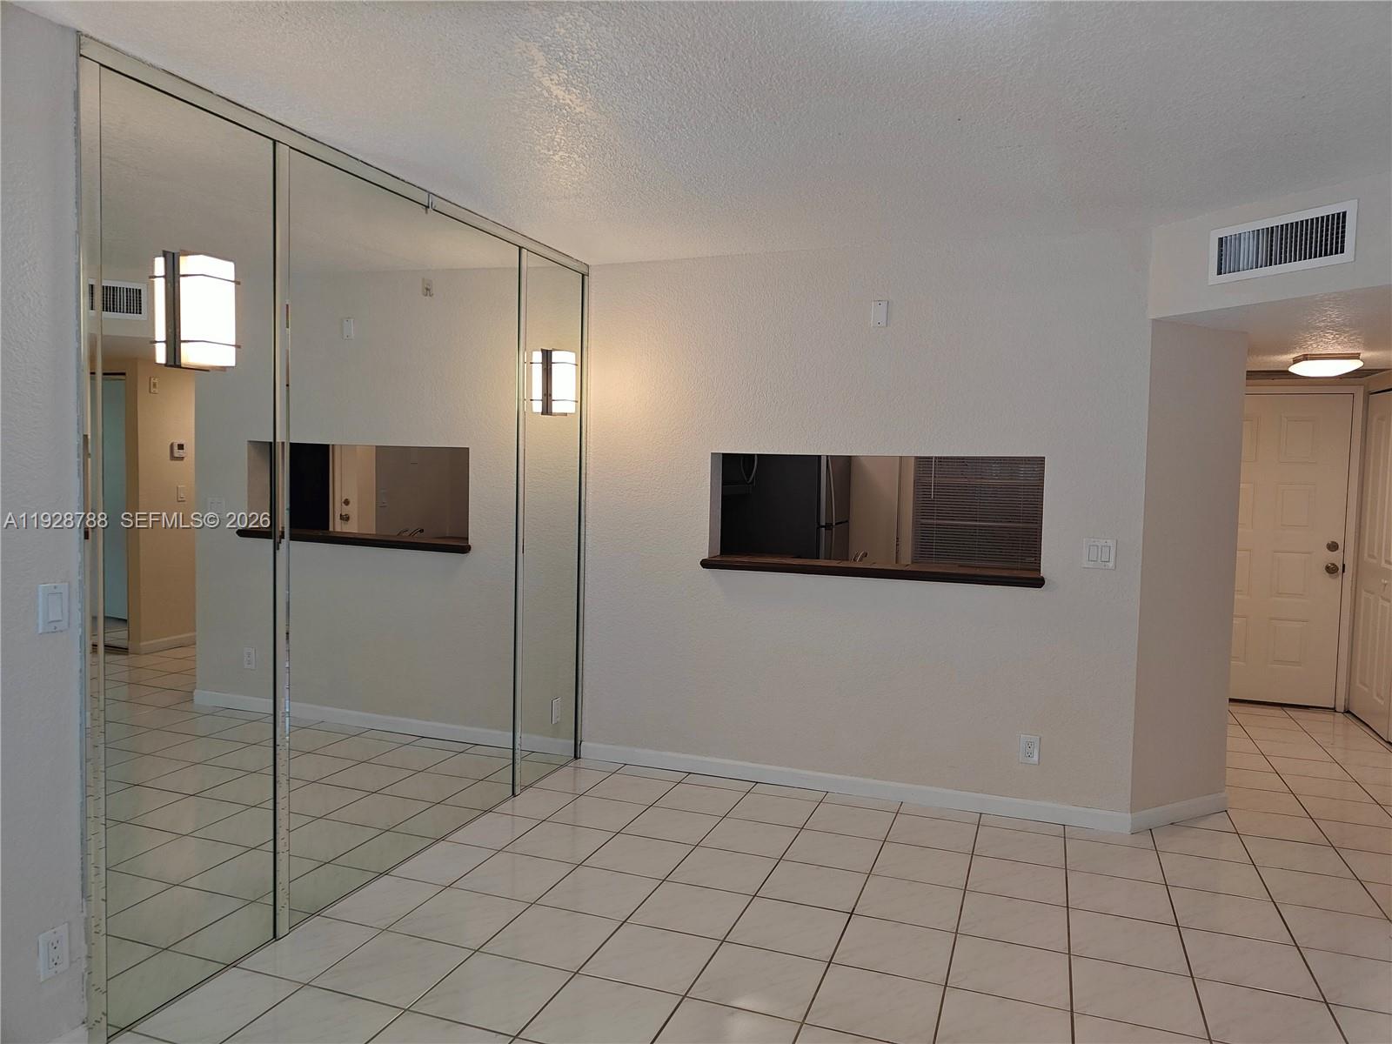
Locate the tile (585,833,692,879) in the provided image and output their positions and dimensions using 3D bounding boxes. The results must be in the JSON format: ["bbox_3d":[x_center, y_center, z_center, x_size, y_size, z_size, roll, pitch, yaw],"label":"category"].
[{"bbox_3d":[-0.212,1.263,3.638,0.331,0.010,0.331,2,4,20],"label":"tile"}]

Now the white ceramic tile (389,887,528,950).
[{"bbox_3d":[-0.760,1.282,3.126,0.329,0.009,0.329,2,4,20],"label":"white ceramic tile"}]

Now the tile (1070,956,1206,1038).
[{"bbox_3d":[1.248,1.345,2.744,0.331,0.010,0.331,2,4,20],"label":"tile"}]

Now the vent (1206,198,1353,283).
[{"bbox_3d":[2.034,-0.968,3.374,0.025,0.201,0.519,-1,4,-26],"label":"vent"}]

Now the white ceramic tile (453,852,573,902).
[{"bbox_3d":[-0.645,1.264,3.441,0.331,0.010,0.331,2,4,20],"label":"white ceramic tile"}]

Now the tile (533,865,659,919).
[{"bbox_3d":[-0.329,1.284,3.340,0.326,0.010,0.326,2,4,20],"label":"tile"}]

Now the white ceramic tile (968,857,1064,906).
[{"bbox_3d":[1.164,1.297,3.492,0.331,0.010,0.331,2,4,20],"label":"white ceramic tile"}]

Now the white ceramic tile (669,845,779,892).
[{"bbox_3d":[0.102,1.274,3.524,0.331,0.010,0.331,2,4,20],"label":"white ceramic tile"}]

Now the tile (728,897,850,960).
[{"bbox_3d":[0.302,1.307,3.094,0.329,0.009,0.329,2,4,20],"label":"tile"}]

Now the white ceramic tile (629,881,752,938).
[{"bbox_3d":[-0.013,1.293,3.209,0.329,0.009,0.329,2,4,20],"label":"white ceramic tile"}]

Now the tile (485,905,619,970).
[{"bbox_3d":[-0.445,1.294,3.008,0.331,0.010,0.331,2,4,20],"label":"tile"}]

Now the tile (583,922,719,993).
[{"bbox_3d":[-0.131,1.308,2.895,0.331,0.010,0.331,2,4,20],"label":"tile"}]

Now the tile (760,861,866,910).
[{"bbox_3d":[0.418,1.289,3.406,0.331,0.010,0.331,2,4,20],"label":"tile"}]

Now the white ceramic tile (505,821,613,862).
[{"bbox_3d":[-0.529,1.254,3.772,0.326,0.010,0.326,2,4,20],"label":"white ceramic tile"}]

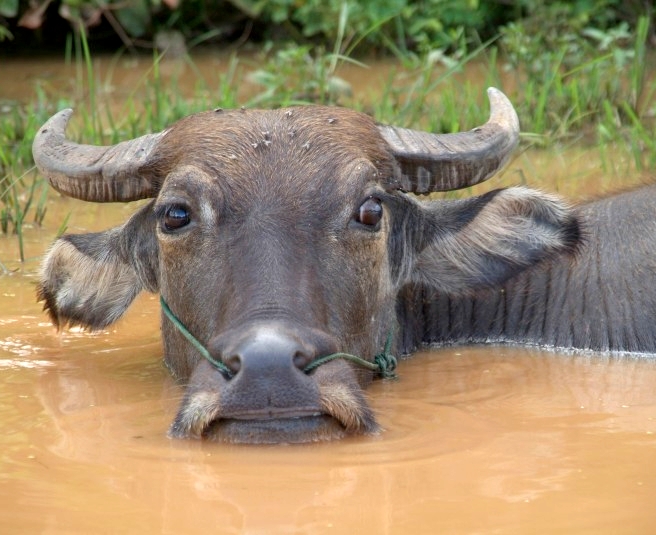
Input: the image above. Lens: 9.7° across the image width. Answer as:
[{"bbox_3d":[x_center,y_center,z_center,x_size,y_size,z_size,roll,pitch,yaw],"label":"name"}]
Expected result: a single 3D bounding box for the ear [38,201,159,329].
[{"bbox_3d":[-0.265,-0.004,4.470,0.140,0.135,0.090,3,12,15],"label":"ear"}]

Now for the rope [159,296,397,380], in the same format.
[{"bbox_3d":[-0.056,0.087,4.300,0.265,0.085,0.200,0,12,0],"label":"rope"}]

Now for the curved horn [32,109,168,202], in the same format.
[{"bbox_3d":[-0.264,-0.130,4.490,0.155,0.088,0.115,0,12,0],"label":"curved horn"}]

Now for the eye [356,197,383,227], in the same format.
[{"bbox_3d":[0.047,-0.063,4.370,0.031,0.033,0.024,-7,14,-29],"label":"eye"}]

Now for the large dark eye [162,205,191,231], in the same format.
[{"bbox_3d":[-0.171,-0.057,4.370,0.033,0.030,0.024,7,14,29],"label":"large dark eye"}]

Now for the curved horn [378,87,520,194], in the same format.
[{"bbox_3d":[0.141,-0.147,4.490,0.162,0.103,0.120,0,12,0],"label":"curved horn"}]

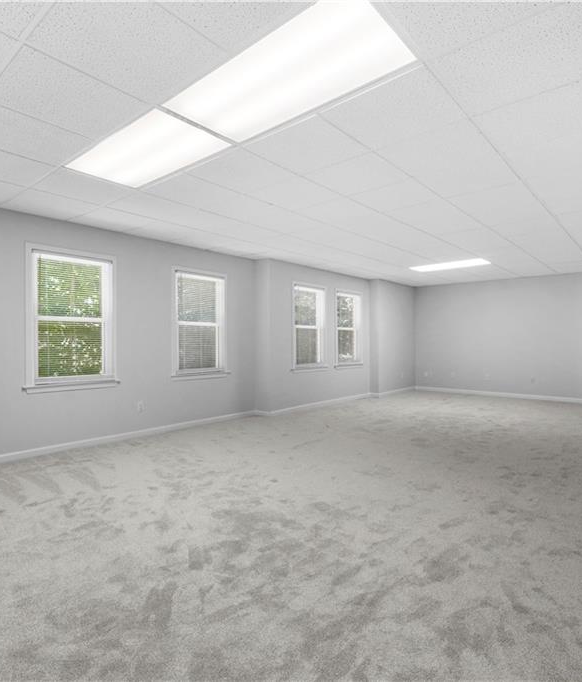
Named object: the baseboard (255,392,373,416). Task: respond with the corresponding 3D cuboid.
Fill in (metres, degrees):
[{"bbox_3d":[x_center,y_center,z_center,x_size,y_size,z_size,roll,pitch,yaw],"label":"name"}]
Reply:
[{"bbox_3d":[0.630,1.113,7.145,0.025,0.090,3.002,0,0,44],"label":"baseboard"}]

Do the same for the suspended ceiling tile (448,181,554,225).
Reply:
[{"bbox_3d":[2.016,-1.269,3.812,0.605,0.022,1.200,0,0,41],"label":"suspended ceiling tile"}]

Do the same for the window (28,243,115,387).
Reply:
[{"bbox_3d":[-2.311,-0.225,4.253,0.090,1.502,0.909,0,0,43],"label":"window"}]

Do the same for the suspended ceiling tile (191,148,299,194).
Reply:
[{"bbox_3d":[-0.376,-1.270,3.012,0.605,0.022,0.605,0,0,41],"label":"suspended ceiling tile"}]

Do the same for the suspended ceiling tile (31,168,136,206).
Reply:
[{"bbox_3d":[-1.730,-1.288,3.350,0.600,0.020,0.600,0,0,41],"label":"suspended ceiling tile"}]

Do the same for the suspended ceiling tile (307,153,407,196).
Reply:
[{"bbox_3d":[0.509,-1.270,3.072,0.605,0.022,0.605,0,0,41],"label":"suspended ceiling tile"}]

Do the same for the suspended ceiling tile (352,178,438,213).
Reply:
[{"bbox_3d":[0.920,-1.269,3.523,0.605,0.022,0.605,0,0,41],"label":"suspended ceiling tile"}]

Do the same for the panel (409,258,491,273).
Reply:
[{"bbox_3d":[2.682,-1.286,6.802,1.200,0.050,0.600,0,0,41],"label":"panel"}]

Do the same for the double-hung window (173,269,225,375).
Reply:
[{"bbox_3d":[-1.262,-0.228,5.545,0.090,1.500,0.910,0,0,41],"label":"double-hung window"}]

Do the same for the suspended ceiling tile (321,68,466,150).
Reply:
[{"bbox_3d":[0.572,-1.271,2.239,0.605,0.022,0.605,0,0,41],"label":"suspended ceiling tile"}]

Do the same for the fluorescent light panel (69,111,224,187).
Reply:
[{"bbox_3d":[-1.015,-1.297,2.772,1.200,0.050,0.600,0,0,41],"label":"fluorescent light panel"}]

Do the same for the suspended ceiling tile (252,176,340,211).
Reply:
[{"bbox_3d":[0.045,-1.288,3.475,0.600,0.020,0.600,0,0,41],"label":"suspended ceiling tile"}]

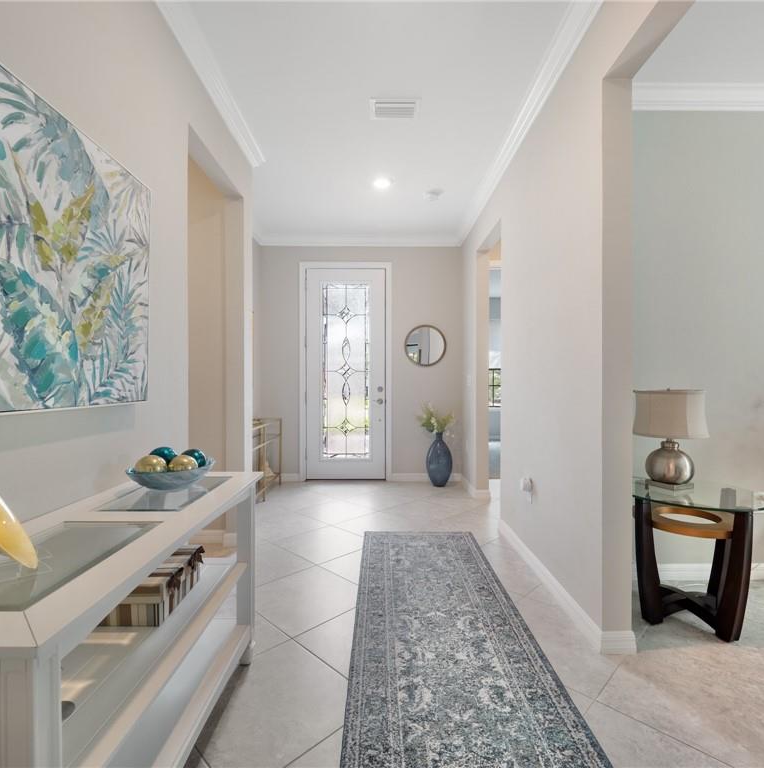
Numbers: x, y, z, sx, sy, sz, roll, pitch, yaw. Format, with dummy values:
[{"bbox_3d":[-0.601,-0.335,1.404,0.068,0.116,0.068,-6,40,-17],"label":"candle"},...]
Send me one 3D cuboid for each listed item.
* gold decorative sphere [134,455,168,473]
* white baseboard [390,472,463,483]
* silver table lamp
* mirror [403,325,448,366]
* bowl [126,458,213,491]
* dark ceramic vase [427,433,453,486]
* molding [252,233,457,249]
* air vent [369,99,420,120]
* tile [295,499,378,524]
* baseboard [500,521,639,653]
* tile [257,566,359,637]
[{"bbox_3d":[-0.778,0.289,1.400,0.098,0.098,0.098,0,0,0],"label":"gold decorative sphere"},{"bbox_3d":[0.515,1.072,4.760,0.817,0.097,0.016,0,0,0],"label":"white baseboard"},{"bbox_3d":[1.475,0.273,2.110,0.180,0.500,0.265,0,0,-27],"label":"silver table lamp"},{"bbox_3d":[0.506,-0.449,4.810,0.485,0.485,0.030,0,0,0],"label":"mirror"},{"bbox_3d":[-0.739,0.327,1.464,0.280,0.077,0.280,0,0,0],"label":"bowl"},{"bbox_3d":[0.642,0.837,4.620,0.290,0.595,0.290,0,0,0],"label":"dark ceramic vase"},{"bbox_3d":[-0.248,-1.632,4.720,2.310,0.100,0.095,0,0,0],"label":"molding"},{"bbox_3d":[0.079,-1.673,2.535,0.300,0.020,0.205,0,0,0],"label":"air vent"},{"bbox_3d":[-0.409,1.139,3.680,0.535,0.010,0.535,0,0,45],"label":"tile"},{"bbox_3d":[0.977,1.071,2.429,0.153,0.098,1.430,0,0,0],"label":"baseboard"},{"bbox_3d":[-0.406,1.139,2.216,0.535,0.010,0.535,0,0,45],"label":"tile"}]

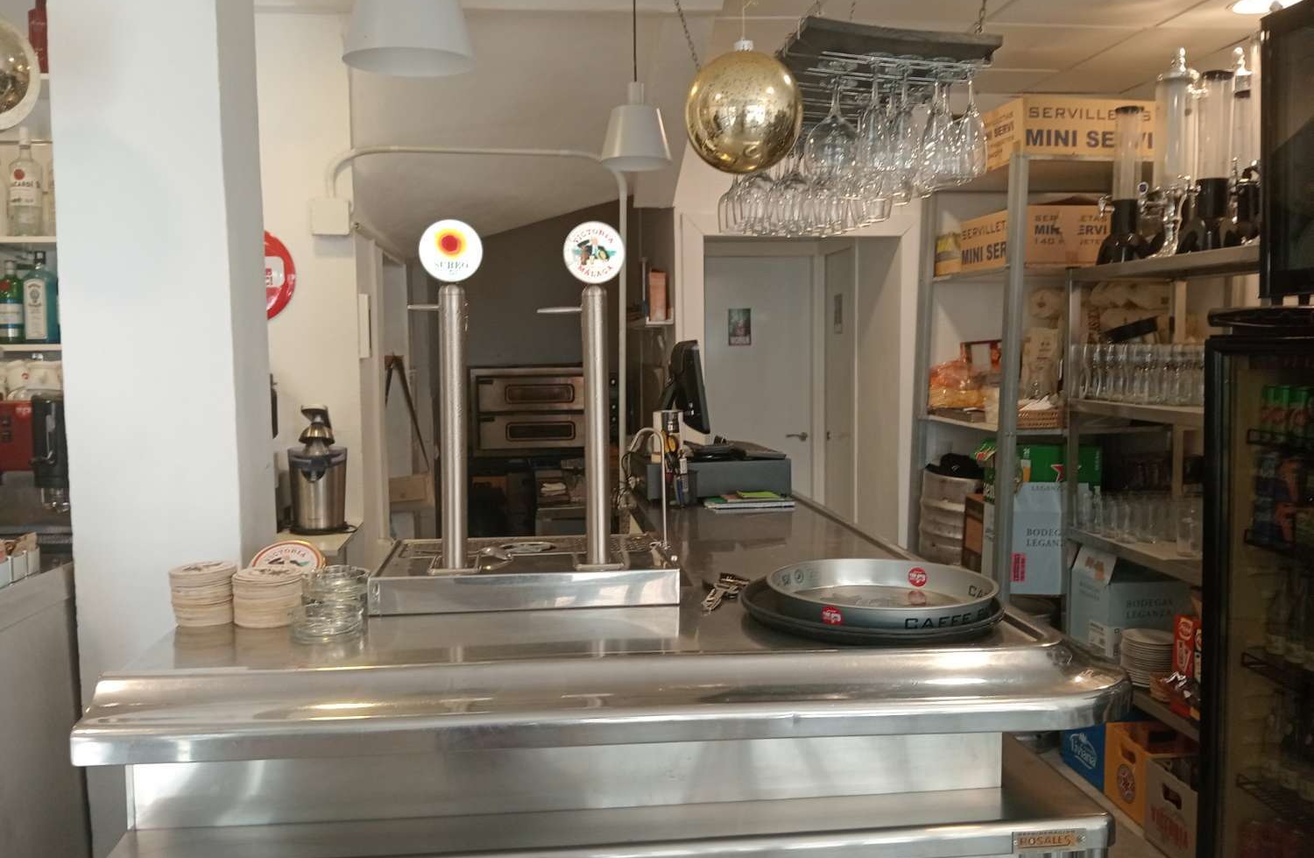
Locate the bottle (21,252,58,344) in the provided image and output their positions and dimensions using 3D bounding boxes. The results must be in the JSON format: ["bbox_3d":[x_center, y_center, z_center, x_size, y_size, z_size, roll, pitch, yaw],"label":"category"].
[{"bbox_3d":[-1.807,-0.385,3.120,0.084,0.273,0.064,-1,5,-4],"label":"bottle"}]

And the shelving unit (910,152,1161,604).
[{"bbox_3d":[1.469,0.097,4.210,0.590,2.160,0.940,-1,5,-5],"label":"shelving unit"}]

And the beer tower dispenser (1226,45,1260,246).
[{"bbox_3d":[1.736,-0.815,3.175,0.200,0.630,0.160,-4,6,-33],"label":"beer tower dispenser"}]

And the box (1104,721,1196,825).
[{"bbox_3d":[1.709,1.116,3.446,0.390,0.248,0.275,-1,5,-5],"label":"box"}]

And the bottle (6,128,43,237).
[{"bbox_3d":[-1.745,-0.681,2.936,0.083,0.293,0.083,-1,5,-5],"label":"bottle"}]

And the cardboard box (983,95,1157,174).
[{"bbox_3d":[1.460,-1.043,3.856,0.500,0.220,0.350,-1,5,-11],"label":"cardboard box"}]

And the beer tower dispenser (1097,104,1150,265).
[{"bbox_3d":[1.732,-0.896,3.920,0.210,0.595,0.205,-1,4,-7],"label":"beer tower dispenser"}]

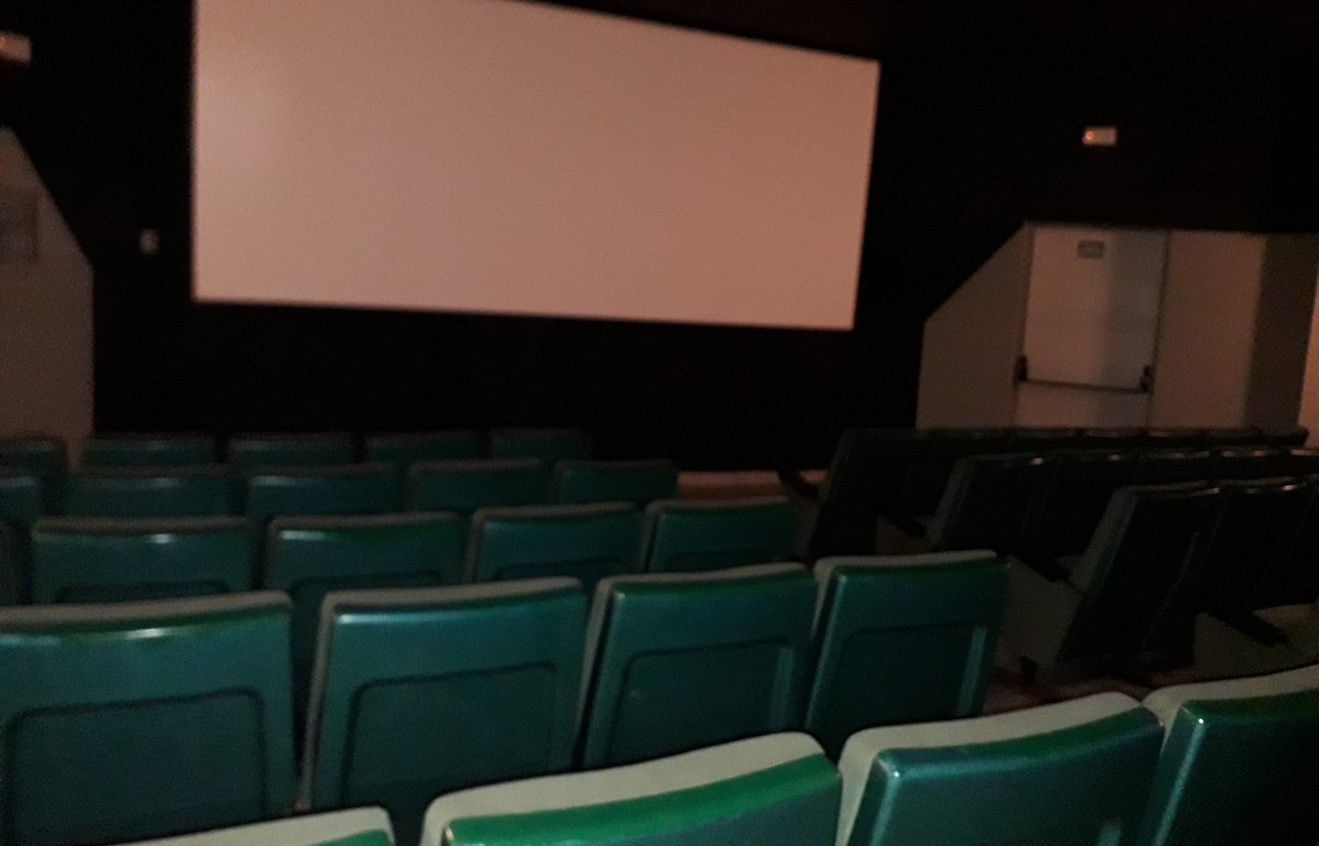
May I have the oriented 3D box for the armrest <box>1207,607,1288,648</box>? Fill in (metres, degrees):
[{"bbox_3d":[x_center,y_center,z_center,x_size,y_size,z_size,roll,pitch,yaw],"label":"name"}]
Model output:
[{"bbox_3d":[1.993,0.682,3.511,0.067,0.053,0.302,0,17,-24],"label":"armrest"}]

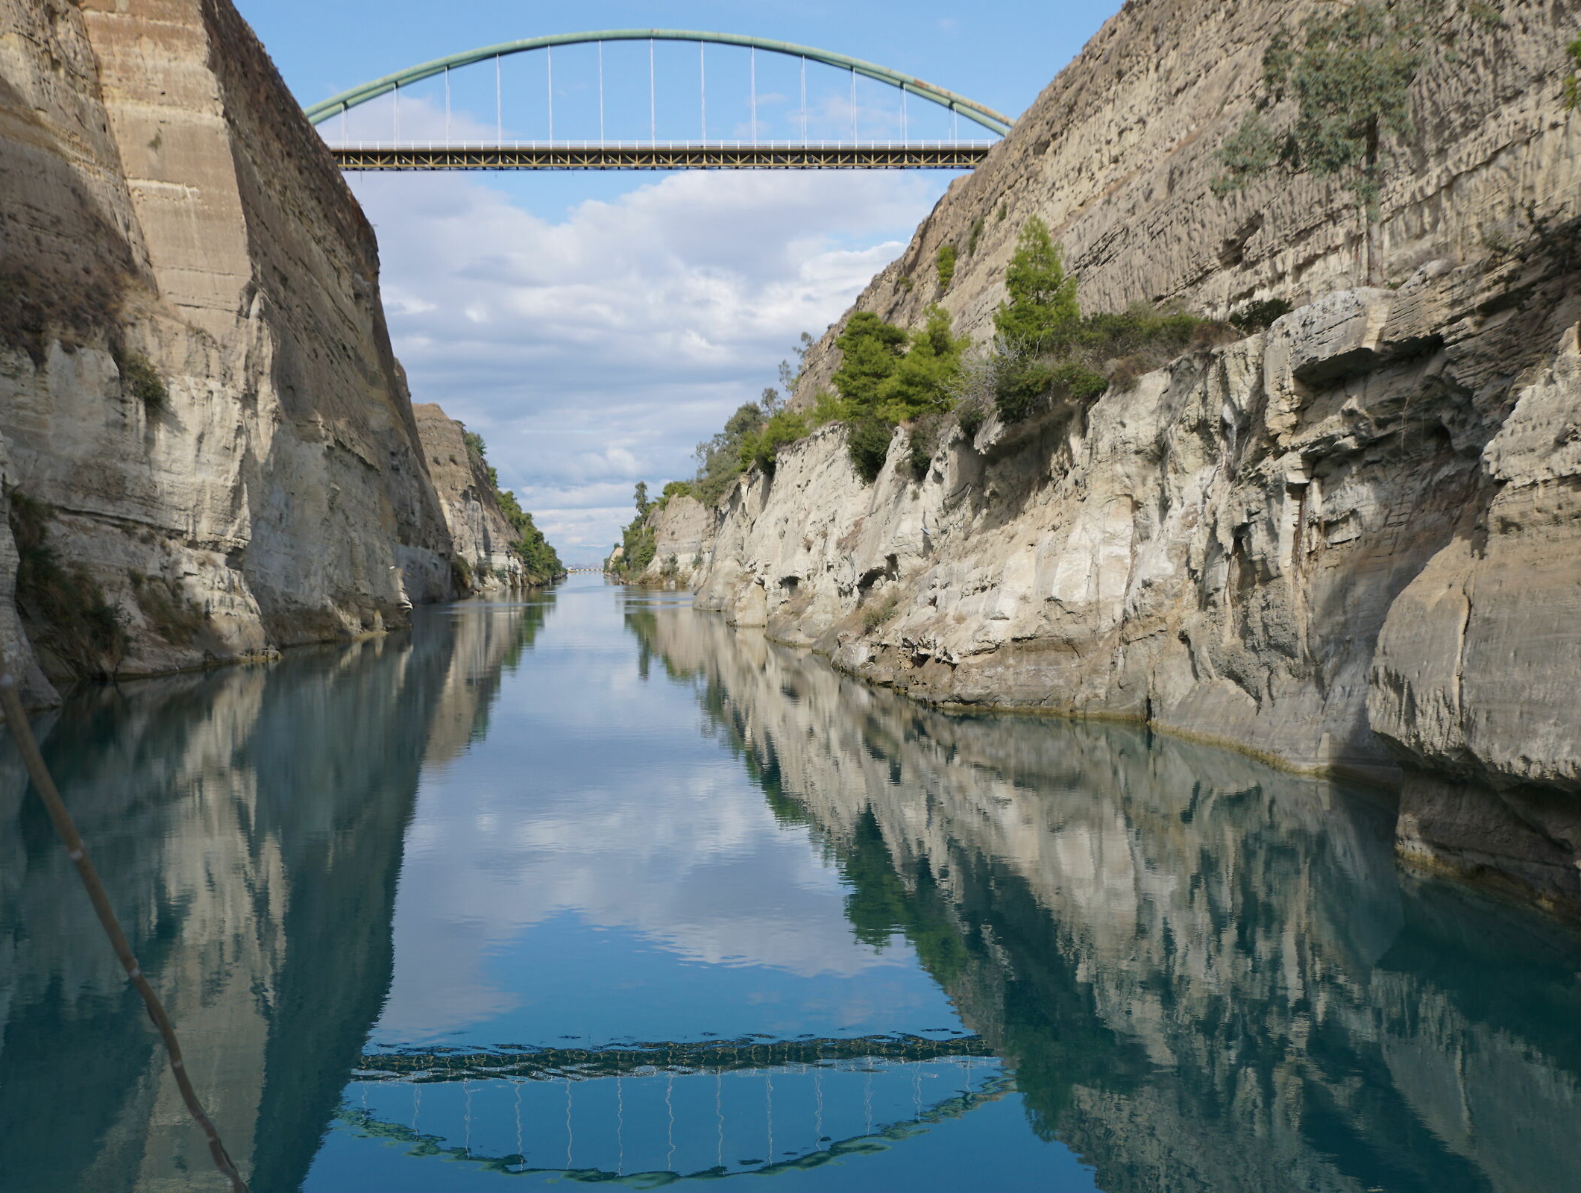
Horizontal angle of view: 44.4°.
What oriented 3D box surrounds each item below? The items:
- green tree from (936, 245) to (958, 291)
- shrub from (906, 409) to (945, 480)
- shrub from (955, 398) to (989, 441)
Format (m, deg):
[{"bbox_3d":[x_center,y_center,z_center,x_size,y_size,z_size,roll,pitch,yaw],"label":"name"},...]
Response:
[{"bbox_3d":[12.820,-26.780,158.000,1.820,3.880,1.900,-1,1,3],"label":"green tree"},{"bbox_3d":[5.410,-6.140,78.500,1.590,2.770,1.600,-1,1,3],"label":"shrub"},{"bbox_3d":[6.520,-6.340,69.500,1.150,1.550,1.200,-1,1,3],"label":"shrub"}]

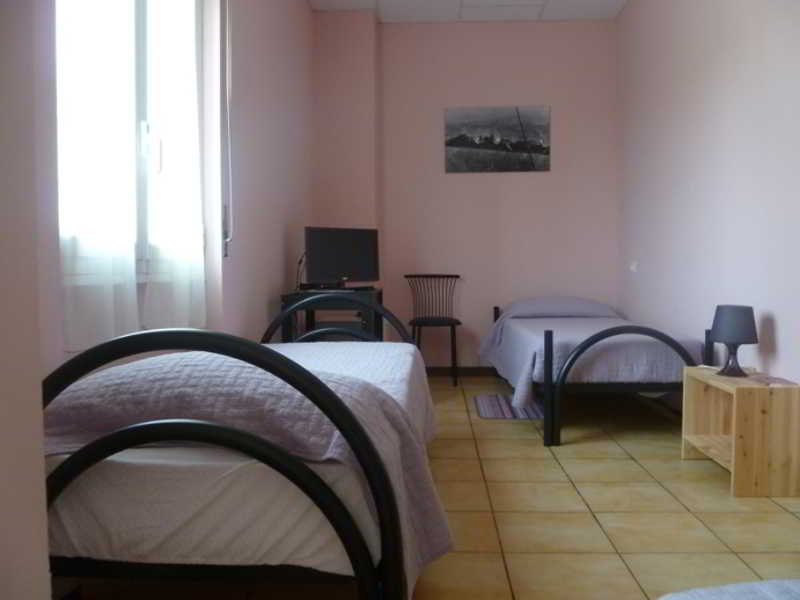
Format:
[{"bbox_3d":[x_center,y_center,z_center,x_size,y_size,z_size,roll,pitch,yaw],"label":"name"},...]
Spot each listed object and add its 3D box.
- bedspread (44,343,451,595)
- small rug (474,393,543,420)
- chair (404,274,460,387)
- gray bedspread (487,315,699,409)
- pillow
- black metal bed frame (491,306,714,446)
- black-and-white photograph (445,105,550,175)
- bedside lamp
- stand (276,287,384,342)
[{"bbox_3d":[-0.329,0.360,2.242,0.964,0.487,1.928,-1,3,3],"label":"bedspread"},{"bbox_3d":[0.710,0.670,4.108,0.467,0.012,0.690,-1,3,3],"label":"small rug"},{"bbox_3d":[0.262,0.220,5.024,0.447,0.842,0.467,-1,3,3],"label":"chair"},{"bbox_3d":[1.071,0.346,4.084,0.995,0.386,1.847,-1,3,3],"label":"gray bedspread"},{"bbox_3d":[1.193,0.053,4.929,0.812,0.162,0.426,-1,3,3],"label":"pillow"},{"bbox_3d":[1.156,0.369,4.142,0.832,0.584,2.030,-1,3,3],"label":"black metal bed frame"},{"bbox_3d":[0.785,-1.284,5.167,0.832,0.518,0.025,-1,3,3],"label":"black-and-white photograph"},{"bbox_3d":[1.359,0.164,2.647,0.188,0.286,0.188,-1,3,3],"label":"bedside lamp"},{"bbox_3d":[-0.373,0.335,3.881,0.548,0.766,0.528,-1,3,3],"label":"stand"}]

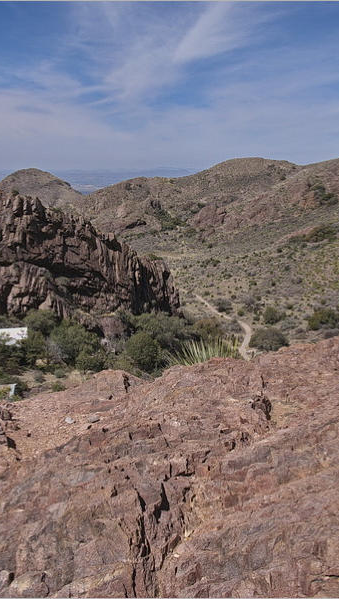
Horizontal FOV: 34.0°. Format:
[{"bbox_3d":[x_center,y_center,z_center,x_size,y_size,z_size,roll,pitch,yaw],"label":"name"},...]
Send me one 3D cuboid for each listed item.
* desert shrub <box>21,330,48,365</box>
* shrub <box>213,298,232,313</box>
[{"bbox_3d":[-27.300,9.500,112.000,5.660,6.920,5.100,0,13,0],"label":"desert shrub"},{"bbox_3d":[19.620,2.220,205.000,7.400,4.920,6.660,0,13,0],"label":"shrub"}]

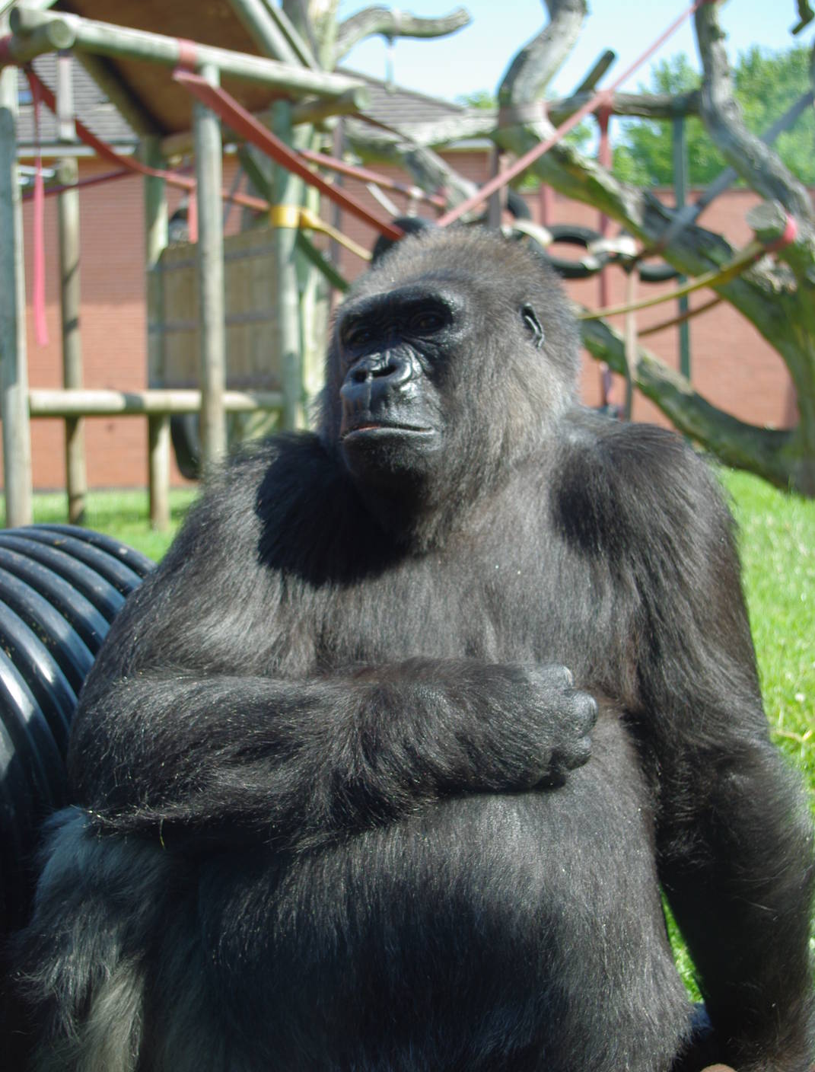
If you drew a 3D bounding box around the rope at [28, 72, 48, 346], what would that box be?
[{"bbox_3d":[-2.237,-1.976,8.600,0.060,1.650,0.090,3,7,39],"label":"rope"}]

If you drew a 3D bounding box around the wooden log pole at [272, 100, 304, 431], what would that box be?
[{"bbox_3d":[-0.895,-1.611,10.802,0.155,3.324,0.155,-1,5,-5],"label":"wooden log pole"}]

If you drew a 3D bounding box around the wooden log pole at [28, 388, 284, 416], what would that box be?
[{"bbox_3d":[-1.671,-0.910,9.675,0.155,0.155,2.406,3,7,39],"label":"wooden log pole"}]

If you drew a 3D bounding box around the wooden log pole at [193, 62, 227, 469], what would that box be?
[{"bbox_3d":[-1.310,-1.490,9.601,0.155,3.312,0.155,-1,5,-8],"label":"wooden log pole"}]

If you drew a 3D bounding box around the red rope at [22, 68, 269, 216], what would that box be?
[{"bbox_3d":[-1.668,-2.604,9.550,0.120,0.674,2.259,3,6,35],"label":"red rope"}]

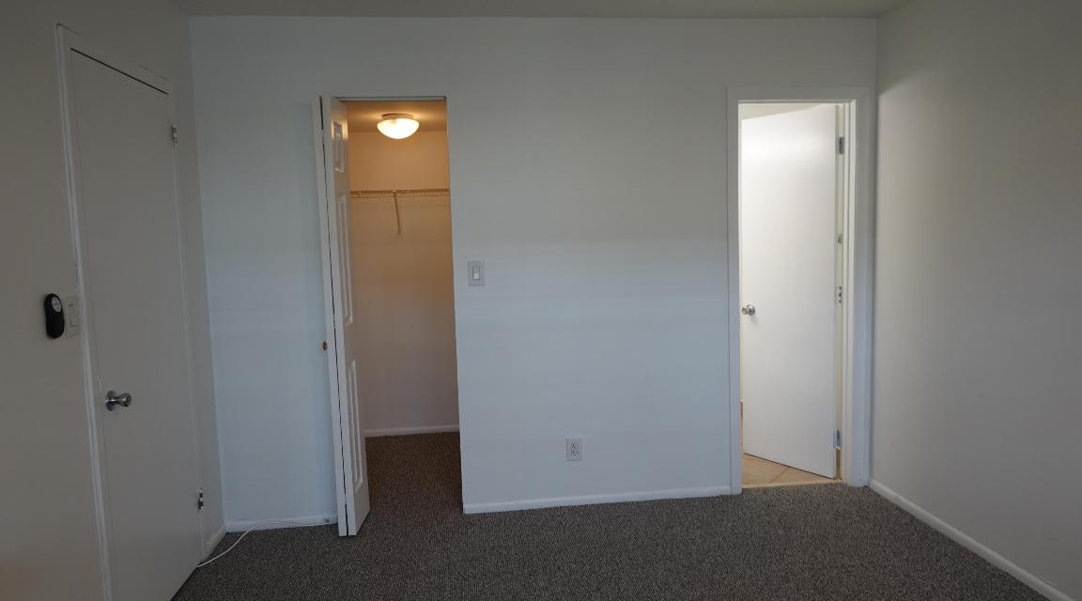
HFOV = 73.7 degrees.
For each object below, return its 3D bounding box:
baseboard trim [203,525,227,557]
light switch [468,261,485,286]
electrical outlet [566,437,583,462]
[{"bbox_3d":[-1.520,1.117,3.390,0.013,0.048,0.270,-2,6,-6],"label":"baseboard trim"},{"bbox_3d":[-0.315,-0.133,3.537,0.072,0.120,0.011,-2,6,-6],"label":"light switch"},{"bbox_3d":[0.173,0.762,3.678,0.076,0.121,0.011,-2,6,-6],"label":"electrical outlet"}]

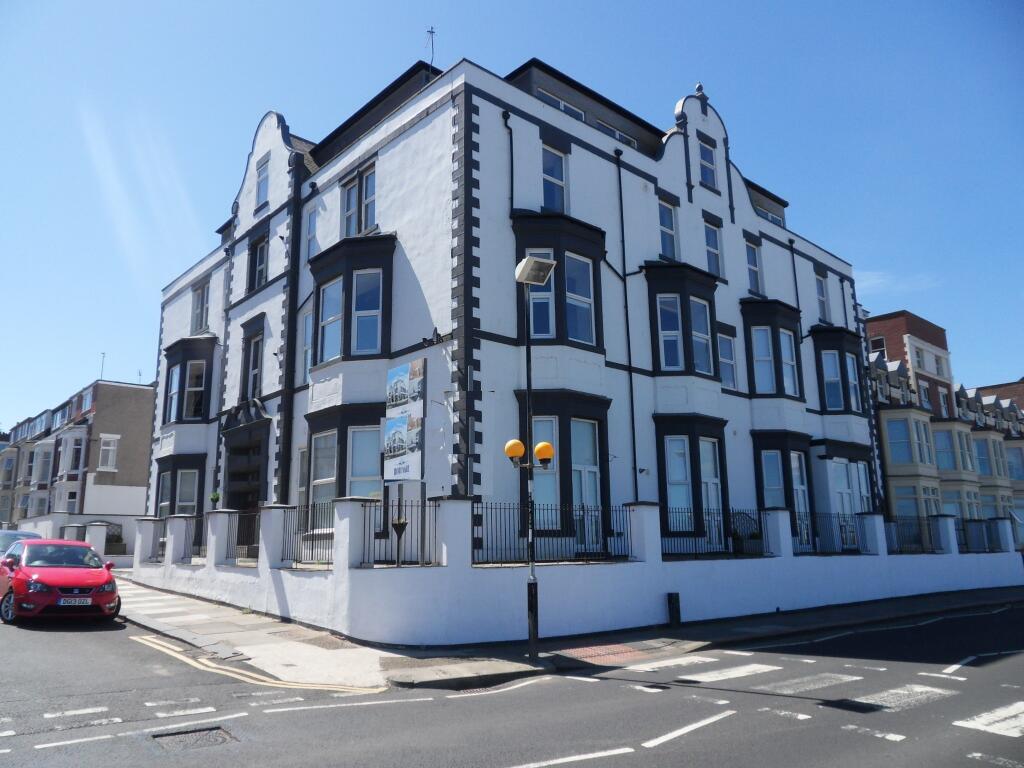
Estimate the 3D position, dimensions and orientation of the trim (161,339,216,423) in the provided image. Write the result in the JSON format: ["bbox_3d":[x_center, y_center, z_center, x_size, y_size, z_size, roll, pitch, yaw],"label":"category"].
[{"bbox_3d":[-13.328,0.112,28.741,1.000,3.390,3.900,11,-17,-43],"label":"trim"}]

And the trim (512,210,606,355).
[{"bbox_3d":[1.653,-2.487,18.715,3.500,3.520,0.950,10,-16,-40],"label":"trim"}]

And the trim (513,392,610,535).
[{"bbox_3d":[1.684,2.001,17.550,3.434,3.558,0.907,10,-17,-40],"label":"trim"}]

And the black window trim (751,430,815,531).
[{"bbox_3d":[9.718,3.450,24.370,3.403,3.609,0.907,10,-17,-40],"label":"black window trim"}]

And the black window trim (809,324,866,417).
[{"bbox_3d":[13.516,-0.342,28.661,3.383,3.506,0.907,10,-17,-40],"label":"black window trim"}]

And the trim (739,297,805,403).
[{"bbox_3d":[9.775,-1.053,25.610,3.500,3.530,0.930,10,-16,-40],"label":"trim"}]

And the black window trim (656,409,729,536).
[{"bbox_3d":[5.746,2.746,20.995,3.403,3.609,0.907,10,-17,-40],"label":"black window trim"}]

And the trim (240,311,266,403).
[{"bbox_3d":[-8.933,-0.836,24.539,0.270,2.890,1.900,11,-17,-43],"label":"trim"}]

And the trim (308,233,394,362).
[{"bbox_3d":[-4.854,-2.046,20.051,0.959,3.455,3.950,11,-17,-42],"label":"trim"}]

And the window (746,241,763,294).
[{"bbox_3d":[8.919,-4.299,26.295,0.758,1.887,0.150,10,-17,-40],"label":"window"}]

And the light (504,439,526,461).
[{"bbox_3d":[0.047,0.964,10.400,0.300,0.300,0.300,-1,-12,0],"label":"light"}]

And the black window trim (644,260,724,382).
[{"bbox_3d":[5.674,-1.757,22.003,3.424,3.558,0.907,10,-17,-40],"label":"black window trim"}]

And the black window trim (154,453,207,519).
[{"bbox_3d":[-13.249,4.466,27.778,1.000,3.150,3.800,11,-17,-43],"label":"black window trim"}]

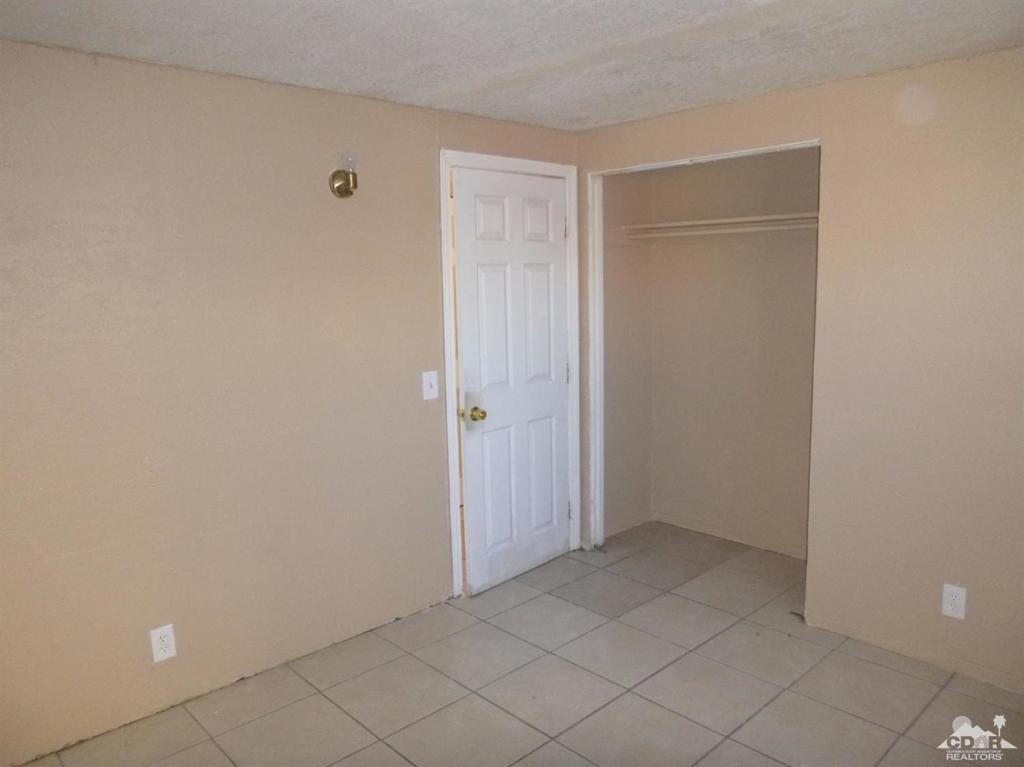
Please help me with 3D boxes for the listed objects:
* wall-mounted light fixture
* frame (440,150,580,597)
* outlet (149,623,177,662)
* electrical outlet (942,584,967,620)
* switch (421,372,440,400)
[{"bbox_3d":[-0.643,-0.823,2.913,0.110,0.172,0.115,-9,11,-43],"label":"wall-mounted light fixture"},{"bbox_3d":[0.001,-0.057,3.758,0.915,2.087,0.120,-9,11,-43],"label":"frame"},{"bbox_3d":[-1.232,0.923,2.619,0.073,0.117,0.010,-9,11,-43],"label":"outlet"},{"bbox_3d":[1.657,0.820,2.769,0.010,0.117,0.073,-9,11,-43],"label":"electrical outlet"},{"bbox_3d":[-0.363,0.010,3.345,0.073,0.118,0.014,-9,11,-43],"label":"switch"}]

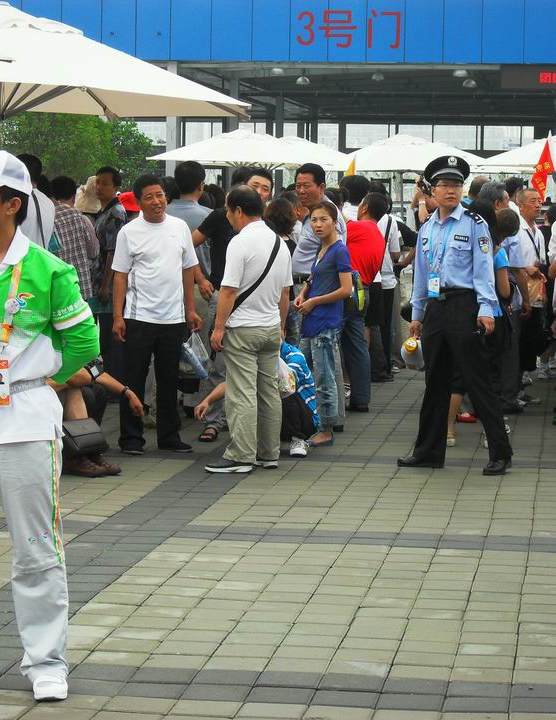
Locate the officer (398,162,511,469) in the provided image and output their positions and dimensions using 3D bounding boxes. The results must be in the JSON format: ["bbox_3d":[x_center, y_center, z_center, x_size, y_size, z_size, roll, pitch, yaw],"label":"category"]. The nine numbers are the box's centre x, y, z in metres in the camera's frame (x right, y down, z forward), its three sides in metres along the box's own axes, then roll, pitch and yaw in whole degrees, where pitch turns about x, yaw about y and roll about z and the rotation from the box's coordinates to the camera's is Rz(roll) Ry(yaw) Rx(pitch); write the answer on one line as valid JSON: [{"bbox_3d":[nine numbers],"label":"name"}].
[{"bbox_3d":[1.032,-0.260,12.420,0.620,1.810,0.400,4,5,33],"label":"officer"}]

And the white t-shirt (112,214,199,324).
[{"bbox_3d":[-0.757,-0.559,13.200,0.500,0.670,0.290,0,5,-10],"label":"white t-shirt"}]

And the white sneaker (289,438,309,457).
[{"bbox_3d":[0.132,0.529,13.069,0.105,0.110,0.275,1,4,7],"label":"white sneaker"}]

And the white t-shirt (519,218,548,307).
[{"bbox_3d":[1.998,-0.770,16.700,0.280,0.700,0.430,5,6,44],"label":"white t-shirt"}]

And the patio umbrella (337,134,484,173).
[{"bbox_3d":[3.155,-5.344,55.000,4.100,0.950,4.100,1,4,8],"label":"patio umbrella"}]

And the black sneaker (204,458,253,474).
[{"bbox_3d":[-0.281,0.597,12.216,0.285,0.110,0.105,0,4,-5],"label":"black sneaker"}]

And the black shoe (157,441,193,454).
[{"bbox_3d":[-0.632,0.526,13.049,0.270,0.095,0.100,4,5,38],"label":"black shoe"}]

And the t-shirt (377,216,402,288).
[{"bbox_3d":[0.957,-0.957,19.000,0.280,0.670,0.420,-2,5,-37],"label":"t-shirt"}]

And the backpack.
[{"bbox_3d":[0.527,-0.465,14.700,0.160,0.330,0.260,-1,5,-21],"label":"backpack"}]

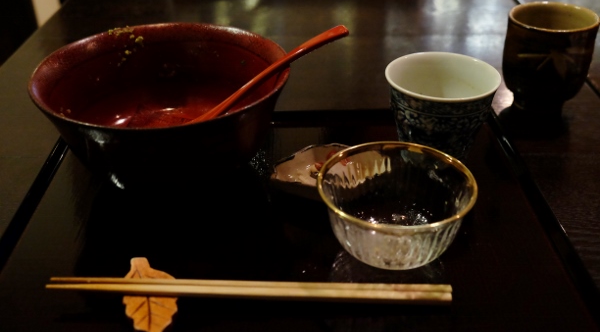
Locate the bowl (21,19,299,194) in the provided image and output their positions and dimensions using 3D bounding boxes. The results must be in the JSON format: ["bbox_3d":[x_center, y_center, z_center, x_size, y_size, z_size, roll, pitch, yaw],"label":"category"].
[{"bbox_3d":[-0.093,-0.036,0.431,0.171,0.077,0.171,0,34,0],"label":"bowl"}]

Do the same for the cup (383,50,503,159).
[{"bbox_3d":[0.104,-0.041,0.454,0.084,0.060,0.084,0,34,0],"label":"cup"}]

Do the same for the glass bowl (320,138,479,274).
[{"bbox_3d":[0.056,0.028,0.363,0.091,0.047,0.091,0,34,0],"label":"glass bowl"}]

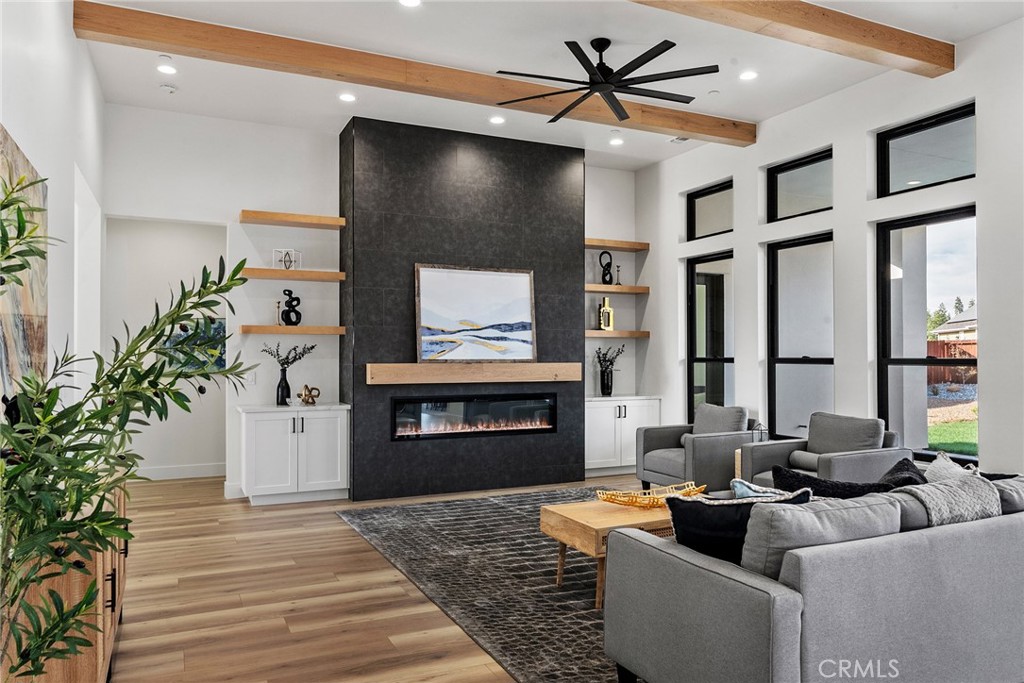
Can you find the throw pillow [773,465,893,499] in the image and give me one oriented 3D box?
[{"bbox_3d":[1.319,0.735,2.872,0.499,0.416,0.156,0,19,16],"label":"throw pillow"}]

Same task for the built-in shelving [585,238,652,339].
[{"bbox_3d":[0.963,-0.535,7.093,0.935,1.004,0.255,0,-1,-24],"label":"built-in shelving"}]

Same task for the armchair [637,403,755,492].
[{"bbox_3d":[1.466,0.869,5.256,0.770,0.810,0.705,1,-1,-26],"label":"armchair"}]

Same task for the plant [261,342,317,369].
[{"bbox_3d":[-1.815,0.114,5.556,0.450,0.215,0.240,0,-1,-24],"label":"plant"}]

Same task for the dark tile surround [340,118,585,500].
[{"bbox_3d":[-0.412,-0.261,6.324,2.200,3.175,0.526,0,-1,-24],"label":"dark tile surround"}]

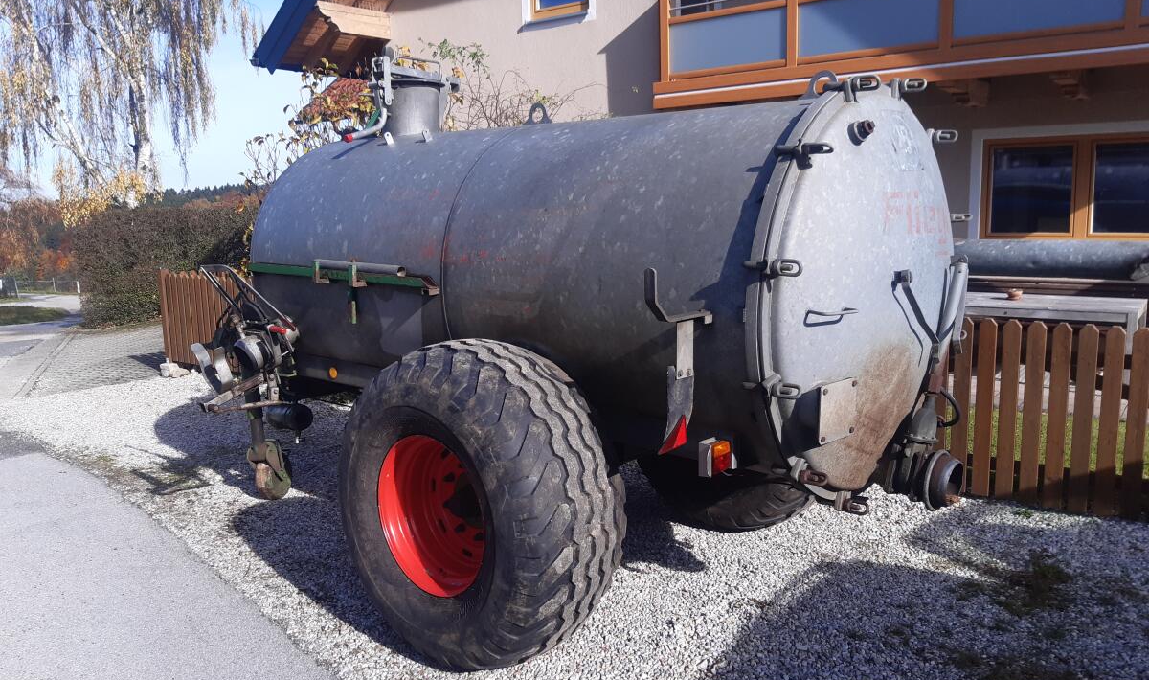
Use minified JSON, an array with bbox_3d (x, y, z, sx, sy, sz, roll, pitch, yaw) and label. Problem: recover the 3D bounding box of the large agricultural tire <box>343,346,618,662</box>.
[{"bbox_3d":[-0.383,0.611,3.274,1.211,1.211,0.547,6,12,43],"label":"large agricultural tire"}]

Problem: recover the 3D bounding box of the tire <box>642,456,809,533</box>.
[{"bbox_3d":[0.800,0.393,4.525,1.211,1.211,0.547,6,12,43],"label":"tire"}]

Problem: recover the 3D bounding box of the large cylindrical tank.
[{"bbox_3d":[-0.098,-0.319,4.047,3.476,1.437,1.437,8,13,42],"label":"large cylindrical tank"}]

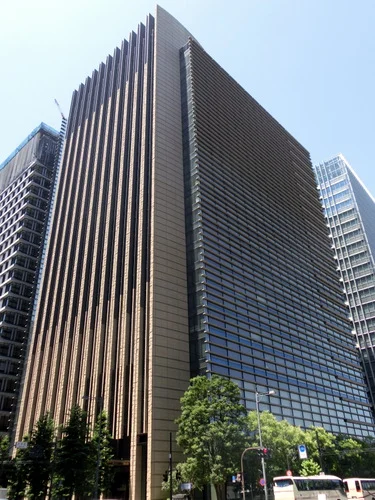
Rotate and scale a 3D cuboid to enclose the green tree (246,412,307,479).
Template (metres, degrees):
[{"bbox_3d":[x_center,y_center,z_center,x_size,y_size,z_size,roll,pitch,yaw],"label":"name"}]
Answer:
[{"bbox_3d":[12.516,28.567,58.339,7.600,11.710,7.600,-2,-30,0],"label":"green tree"}]

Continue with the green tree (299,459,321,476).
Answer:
[{"bbox_3d":[16.379,30.510,55.408,3.000,5.190,3.000,-2,-30,0],"label":"green tree"}]

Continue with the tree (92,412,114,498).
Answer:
[{"bbox_3d":[-9.196,22.933,45.835,2.700,10.170,2.700,-2,-30,0],"label":"tree"}]

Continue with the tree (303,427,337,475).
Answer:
[{"bbox_3d":[21.236,33.344,65.808,5.600,10.430,5.600,-2,-30,0],"label":"tree"}]

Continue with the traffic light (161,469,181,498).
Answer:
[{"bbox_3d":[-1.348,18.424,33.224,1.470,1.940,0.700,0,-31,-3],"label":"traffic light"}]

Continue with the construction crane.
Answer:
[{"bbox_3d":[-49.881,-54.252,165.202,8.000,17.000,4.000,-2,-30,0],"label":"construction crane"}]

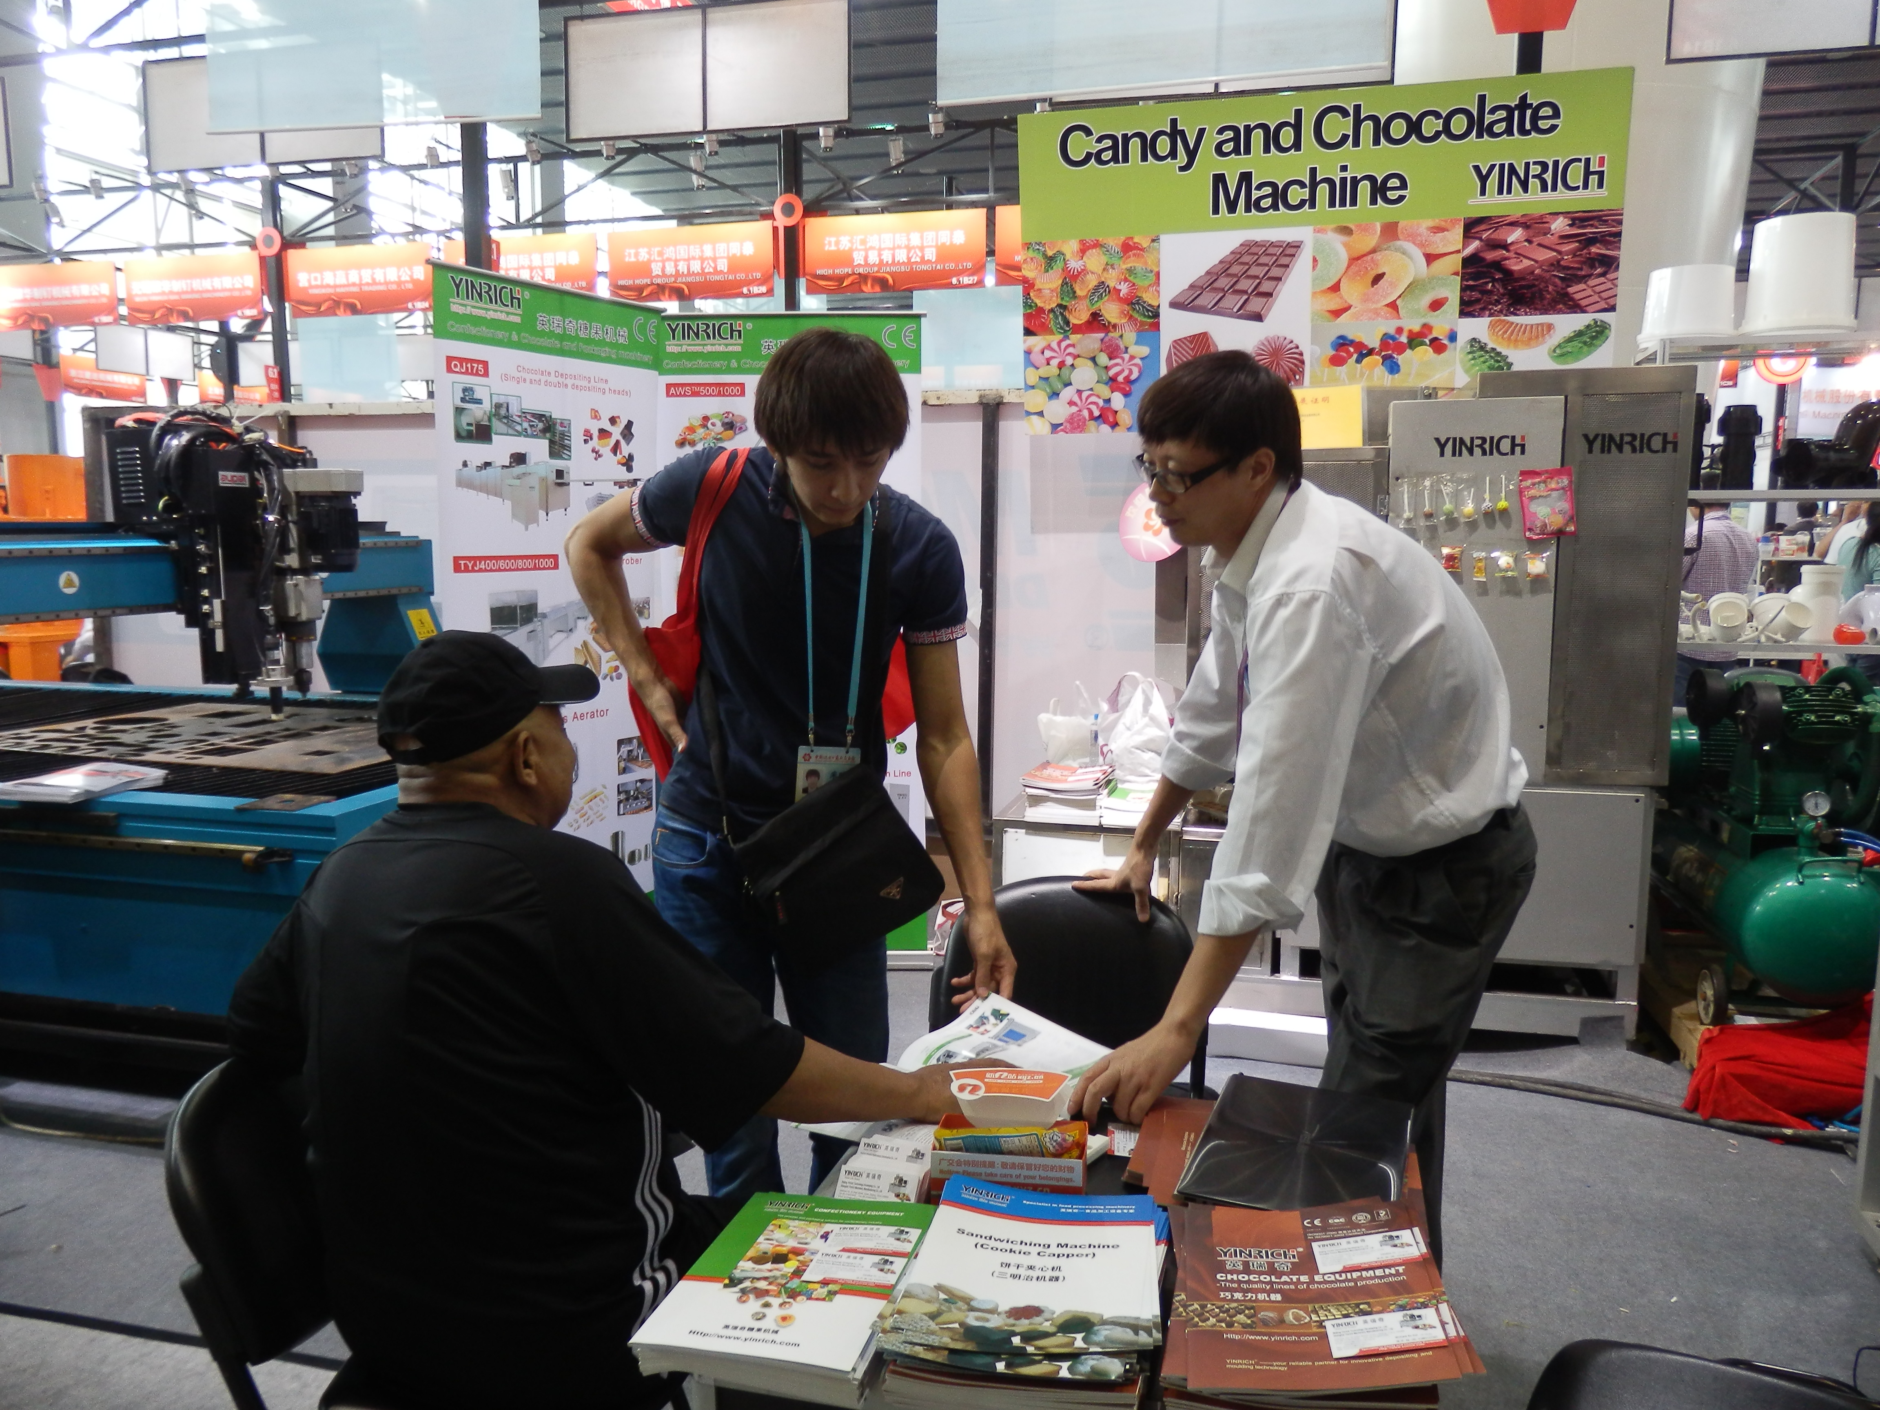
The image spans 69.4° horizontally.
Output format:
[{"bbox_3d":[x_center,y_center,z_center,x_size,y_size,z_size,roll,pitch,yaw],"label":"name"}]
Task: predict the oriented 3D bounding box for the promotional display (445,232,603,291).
[{"bbox_3d":[-3.968,-4.086,12.848,1.634,0.638,0.060,2,7,15],"label":"promotional display"}]

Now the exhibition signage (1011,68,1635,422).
[{"bbox_3d":[1.200,-1.446,4.455,1.901,1.077,0.040,2,7,15],"label":"exhibition signage"}]

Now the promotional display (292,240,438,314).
[{"bbox_3d":[-5.661,-4.152,13.307,1.634,0.638,0.060,2,7,15],"label":"promotional display"}]

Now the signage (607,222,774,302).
[{"bbox_3d":[-2.276,-4.021,12.388,1.634,0.638,0.060,2,7,15],"label":"signage"}]

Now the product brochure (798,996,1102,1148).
[{"bbox_3d":[0.013,0.450,1.667,0.380,0.070,0.270,3,24,-1],"label":"product brochure"}]

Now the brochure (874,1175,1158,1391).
[{"bbox_3d":[0.089,0.523,1.238,0.220,0.030,0.305,2,7,10],"label":"brochure"}]

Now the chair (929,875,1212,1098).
[{"bbox_3d":[0.206,0.725,2.144,0.490,0.810,0.560,1,7,3],"label":"chair"}]

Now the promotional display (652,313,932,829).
[{"bbox_3d":[-0.460,-0.157,4.213,0.830,2.050,0.120,1,7,2],"label":"promotional display"}]

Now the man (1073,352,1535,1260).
[{"bbox_3d":[0.503,0.334,1.935,0.630,1.640,0.550,-2,7,-15],"label":"man"}]

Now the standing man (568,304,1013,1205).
[{"bbox_3d":[-0.222,0.309,1.983,0.630,1.670,0.500,-1,7,-8],"label":"standing man"}]

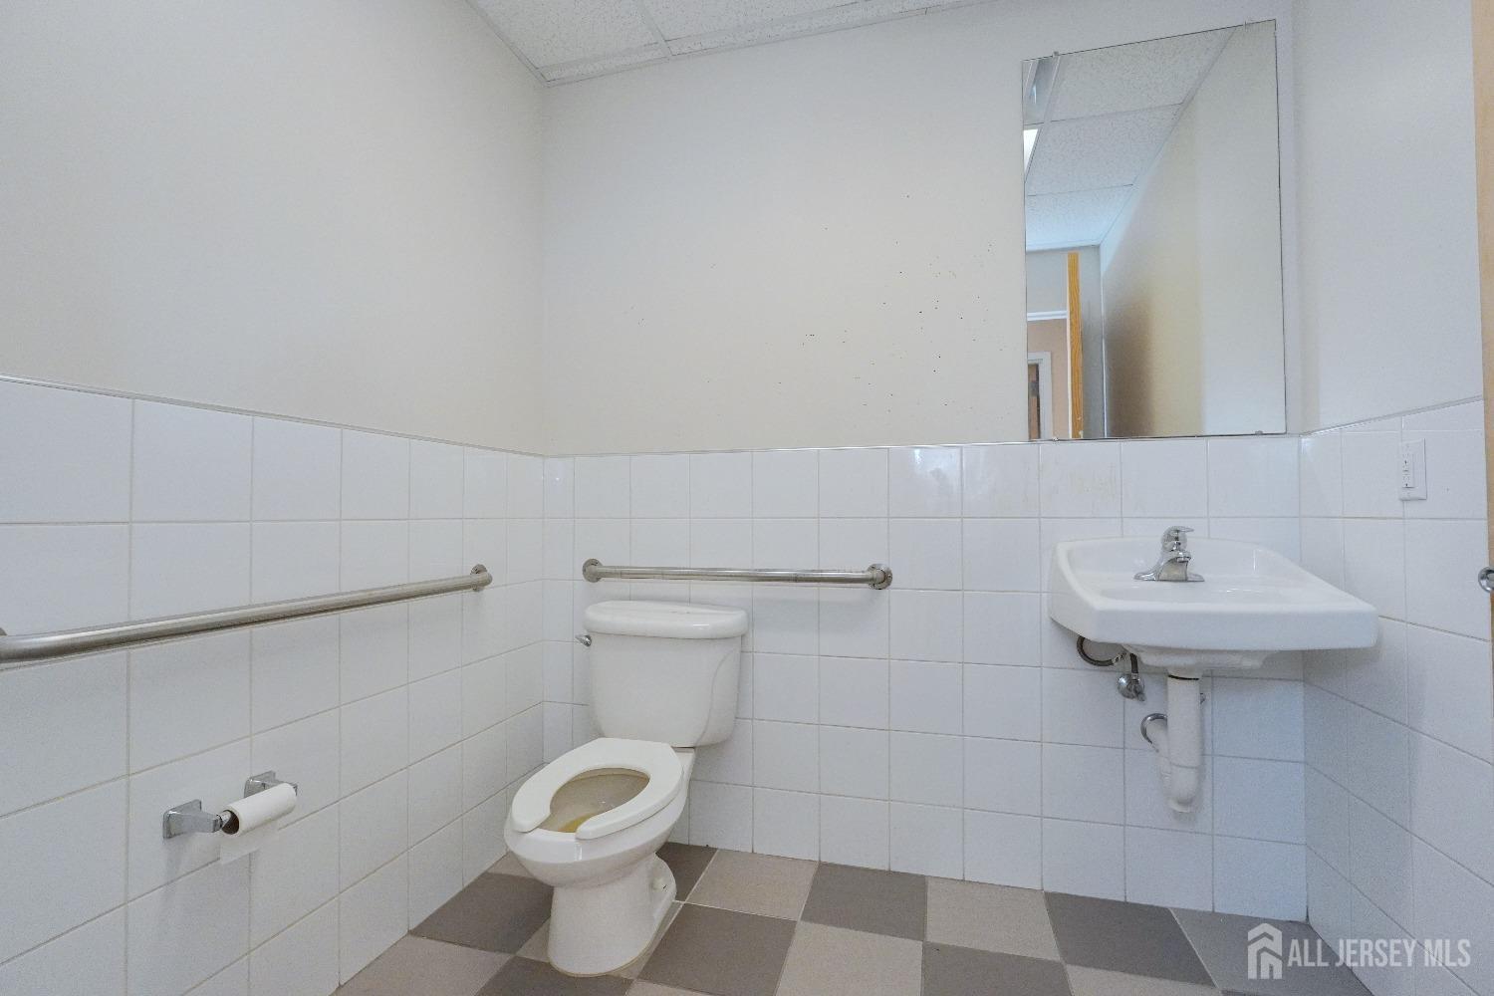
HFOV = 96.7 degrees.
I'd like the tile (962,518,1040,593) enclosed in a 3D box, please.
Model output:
[{"bbox_3d":[0.707,0.158,1.851,0.200,0.201,0.009,0,-1,15],"label":"tile"}]

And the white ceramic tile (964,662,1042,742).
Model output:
[{"bbox_3d":[0.706,0.563,1.837,0.200,0.200,0.010,-1,-1,15],"label":"white ceramic tile"}]

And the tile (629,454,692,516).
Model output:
[{"bbox_3d":[-0.274,-0.037,2.121,0.200,0.200,0.010,0,-1,15],"label":"tile"}]

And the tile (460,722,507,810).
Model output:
[{"bbox_3d":[-0.766,0.776,1.942,0.010,0.201,0.200,0,-1,15],"label":"tile"}]

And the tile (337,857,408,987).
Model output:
[{"bbox_3d":[-0.864,0.965,1.539,0.010,0.200,0.200,-1,-1,15],"label":"tile"}]

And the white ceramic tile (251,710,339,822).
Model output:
[{"bbox_3d":[-0.920,0.557,1.358,0.009,0.201,0.200,0,-1,15],"label":"white ceramic tile"}]

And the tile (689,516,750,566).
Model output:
[{"bbox_3d":[-0.078,0.163,2.056,0.200,0.201,0.009,0,-1,15],"label":"tile"}]

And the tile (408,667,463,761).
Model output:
[{"bbox_3d":[-0.811,0.563,1.731,0.010,0.200,0.199,0,-1,16],"label":"tile"}]

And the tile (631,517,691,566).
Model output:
[{"bbox_3d":[-0.274,0.166,2.106,0.200,0.200,0.010,-1,-1,15],"label":"tile"}]

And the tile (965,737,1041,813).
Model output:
[{"bbox_3d":[0.705,0.763,1.829,0.200,0.200,0.010,0,-1,15],"label":"tile"}]

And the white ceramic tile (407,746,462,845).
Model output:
[{"bbox_3d":[-0.816,0.768,1.742,0.010,0.200,0.199,-1,-1,15],"label":"white ceramic tile"}]

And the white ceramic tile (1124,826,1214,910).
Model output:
[{"bbox_3d":[1.101,0.964,1.734,0.200,0.188,0.009,0,-1,15],"label":"white ceramic tile"}]

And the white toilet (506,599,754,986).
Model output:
[{"bbox_3d":[-0.312,0.697,1.694,0.475,0.748,0.765,0,-1,15],"label":"white toilet"}]

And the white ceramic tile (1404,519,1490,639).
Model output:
[{"bbox_3d":[1.277,0.143,1.210,0.010,0.201,0.200,0,-1,15],"label":"white ceramic tile"}]

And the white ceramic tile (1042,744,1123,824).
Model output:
[{"bbox_3d":[0.899,0.761,1.777,0.200,0.200,0.010,0,-1,15],"label":"white ceramic tile"}]

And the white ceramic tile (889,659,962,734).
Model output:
[{"bbox_3d":[0.510,0.564,1.889,0.200,0.200,0.010,-1,-1,15],"label":"white ceramic tile"}]

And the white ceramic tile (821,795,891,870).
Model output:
[{"bbox_3d":[0.318,0.974,1.944,0.200,0.194,0.010,0,-1,15],"label":"white ceramic tile"}]

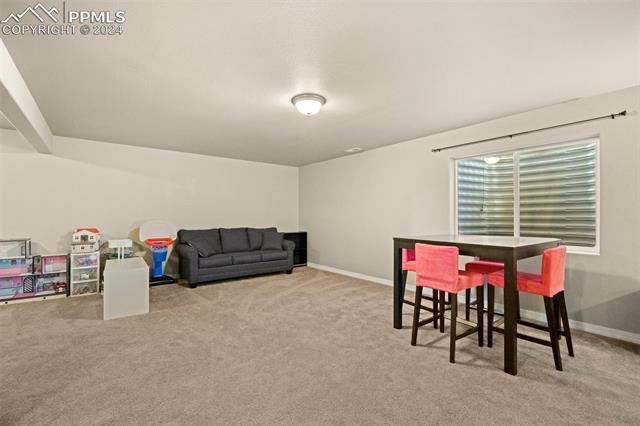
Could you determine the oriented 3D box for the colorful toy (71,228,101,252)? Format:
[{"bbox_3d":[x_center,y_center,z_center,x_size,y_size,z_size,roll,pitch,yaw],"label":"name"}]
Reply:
[{"bbox_3d":[-3.790,0.447,4.321,0.323,0.366,0.260,1,-1,-36],"label":"colorful toy"}]

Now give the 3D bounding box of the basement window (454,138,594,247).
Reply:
[{"bbox_3d":[2.483,-0.171,3.397,0.100,1.243,1.473,1,-1,-40],"label":"basement window"}]

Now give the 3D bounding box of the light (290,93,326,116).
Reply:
[{"bbox_3d":[-0.122,-1.165,2.931,0.376,0.176,0.376,0,-1,0],"label":"light"}]

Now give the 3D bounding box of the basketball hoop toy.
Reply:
[{"bbox_3d":[-3.034,0.726,5.048,0.634,1.177,0.520,1,-1,-38],"label":"basketball hoop toy"}]

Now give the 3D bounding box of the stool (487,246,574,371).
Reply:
[{"bbox_3d":[1.920,0.790,2.461,0.410,0.952,0.527,1,-1,-38],"label":"stool"}]

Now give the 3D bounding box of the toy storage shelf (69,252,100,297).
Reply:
[{"bbox_3d":[-3.800,0.966,4.341,0.323,0.671,0.370,1,-1,-36],"label":"toy storage shelf"}]

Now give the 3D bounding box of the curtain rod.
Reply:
[{"bbox_3d":[2.382,-0.965,3.385,0.100,0.060,1.986,1,-1,-40],"label":"curtain rod"}]

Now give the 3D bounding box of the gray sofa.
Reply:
[{"bbox_3d":[-1.688,0.846,5.570,2.135,0.958,0.915,1,-1,-37],"label":"gray sofa"}]

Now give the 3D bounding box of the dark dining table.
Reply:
[{"bbox_3d":[1.677,0.780,2.903,1.249,0.988,1.161,1,-1,-35],"label":"dark dining table"}]

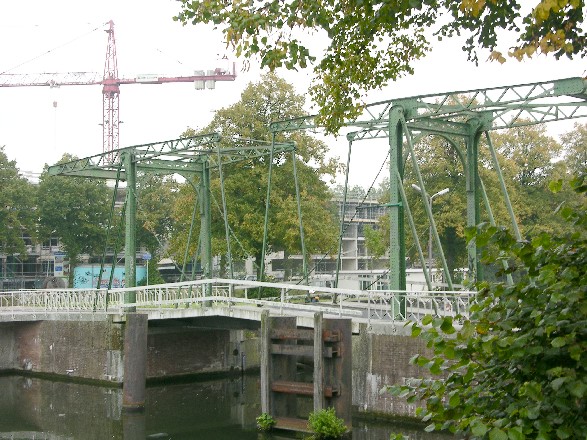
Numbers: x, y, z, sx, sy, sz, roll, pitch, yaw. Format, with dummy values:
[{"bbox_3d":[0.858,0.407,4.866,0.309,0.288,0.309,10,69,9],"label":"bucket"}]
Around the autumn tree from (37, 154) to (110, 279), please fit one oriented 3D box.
[{"bbox_3d":[-15.844,0.464,75.733,5.400,10.415,5.400,-1,-3,0],"label":"autumn tree"}]

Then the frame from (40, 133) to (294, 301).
[{"bbox_3d":[-6.143,0.504,50.004,4.851,7.488,14.097,2,-4,-43],"label":"frame"}]

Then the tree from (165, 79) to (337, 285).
[{"bbox_3d":[-2.506,-2.320,69.615,11.400,15.026,11.000,-1,-3,0],"label":"tree"}]

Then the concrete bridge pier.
[{"bbox_3d":[-5.846,5.274,39.273,0.810,3.625,0.810,4,-4,-43],"label":"concrete bridge pier"}]

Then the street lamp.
[{"bbox_3d":[9.201,1.448,69.815,3.600,7.235,0.350,2,-4,-43],"label":"street lamp"}]

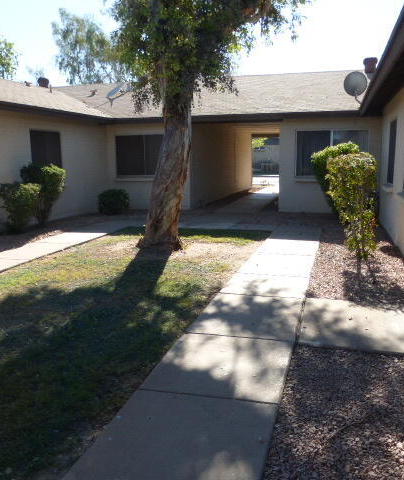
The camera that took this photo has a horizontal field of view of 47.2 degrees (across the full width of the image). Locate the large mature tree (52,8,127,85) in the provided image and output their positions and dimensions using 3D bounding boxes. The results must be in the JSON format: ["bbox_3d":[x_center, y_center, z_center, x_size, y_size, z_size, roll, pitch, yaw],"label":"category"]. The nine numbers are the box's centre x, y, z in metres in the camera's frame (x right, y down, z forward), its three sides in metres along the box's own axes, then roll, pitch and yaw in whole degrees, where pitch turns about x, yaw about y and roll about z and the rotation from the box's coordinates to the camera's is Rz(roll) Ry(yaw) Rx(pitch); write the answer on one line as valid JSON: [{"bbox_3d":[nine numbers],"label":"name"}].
[{"bbox_3d":[-7.655,-10.421,33.179,7.200,11.600,7.200,2,11,16],"label":"large mature tree"}]

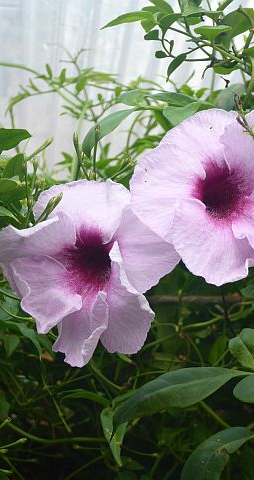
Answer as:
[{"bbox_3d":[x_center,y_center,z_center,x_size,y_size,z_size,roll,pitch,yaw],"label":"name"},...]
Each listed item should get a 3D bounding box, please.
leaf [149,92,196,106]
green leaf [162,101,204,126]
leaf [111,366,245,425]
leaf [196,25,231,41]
[{"bbox_3d":[0.020,-0.061,0.606,0.021,0.005,0.014,9,23,-15],"label":"leaf"},{"bbox_3d":[0.024,-0.054,0.593,0.020,0.006,0.015,-33,47,-32],"label":"green leaf"},{"bbox_3d":[0.020,0.058,0.520,0.057,0.009,0.022,-15,34,-22],"label":"leaf"},{"bbox_3d":[0.038,-0.092,0.614,0.020,0.005,0.013,-9,32,-33],"label":"leaf"}]

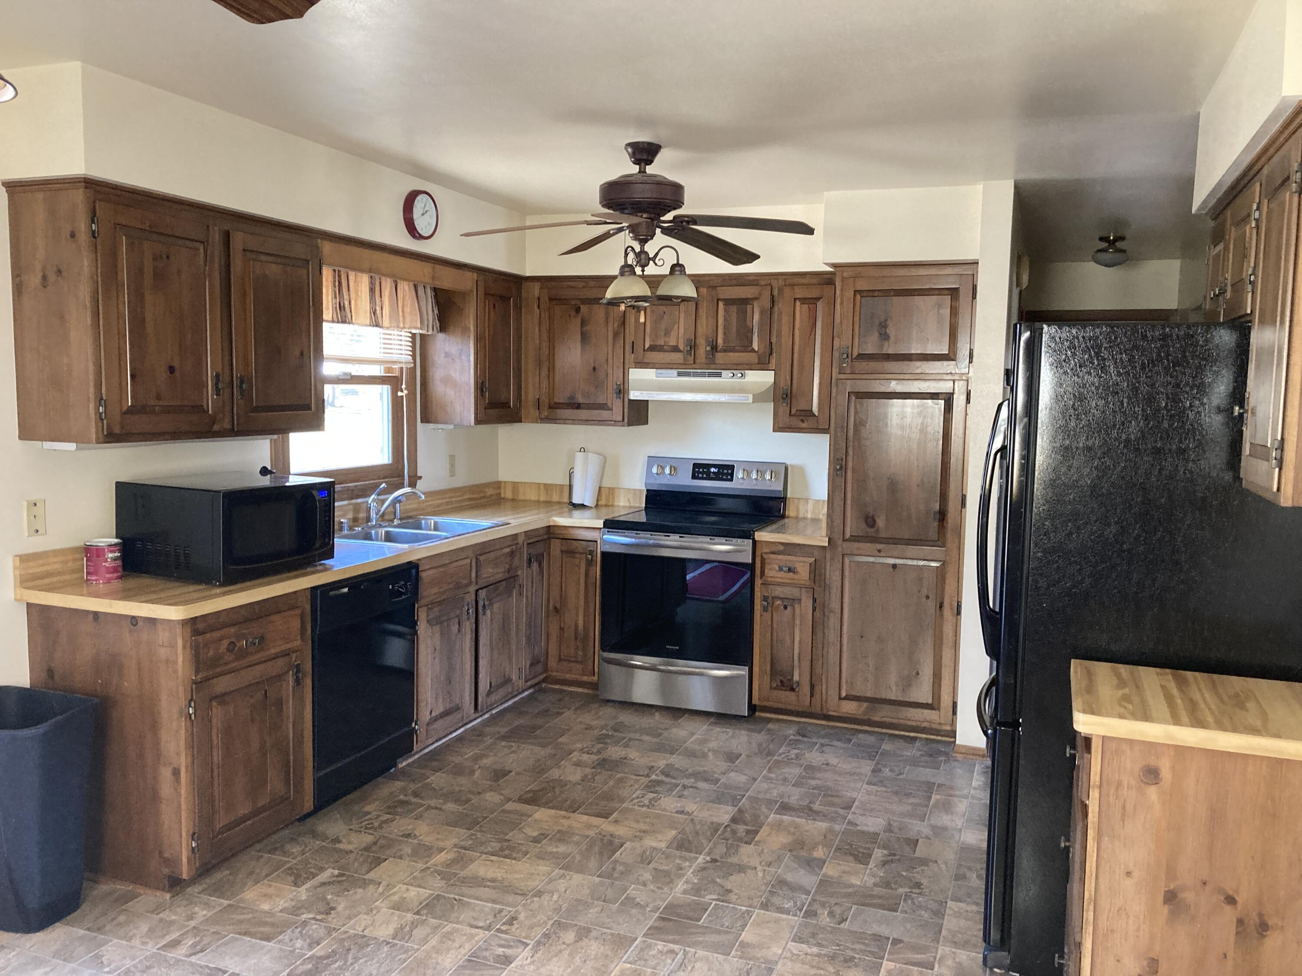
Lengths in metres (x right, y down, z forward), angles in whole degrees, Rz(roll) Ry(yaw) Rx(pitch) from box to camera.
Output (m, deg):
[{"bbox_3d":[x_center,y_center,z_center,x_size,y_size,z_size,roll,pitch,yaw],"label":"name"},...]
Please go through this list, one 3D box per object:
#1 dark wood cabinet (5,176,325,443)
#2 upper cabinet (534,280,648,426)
[{"bbox_3d":[-1.588,-0.561,3.615,0.335,0.770,1.063,3,6,21],"label":"dark wood cabinet"},{"bbox_3d":[-0.314,-0.716,5.621,0.543,0.750,0.333,3,6,21],"label":"upper cabinet"}]

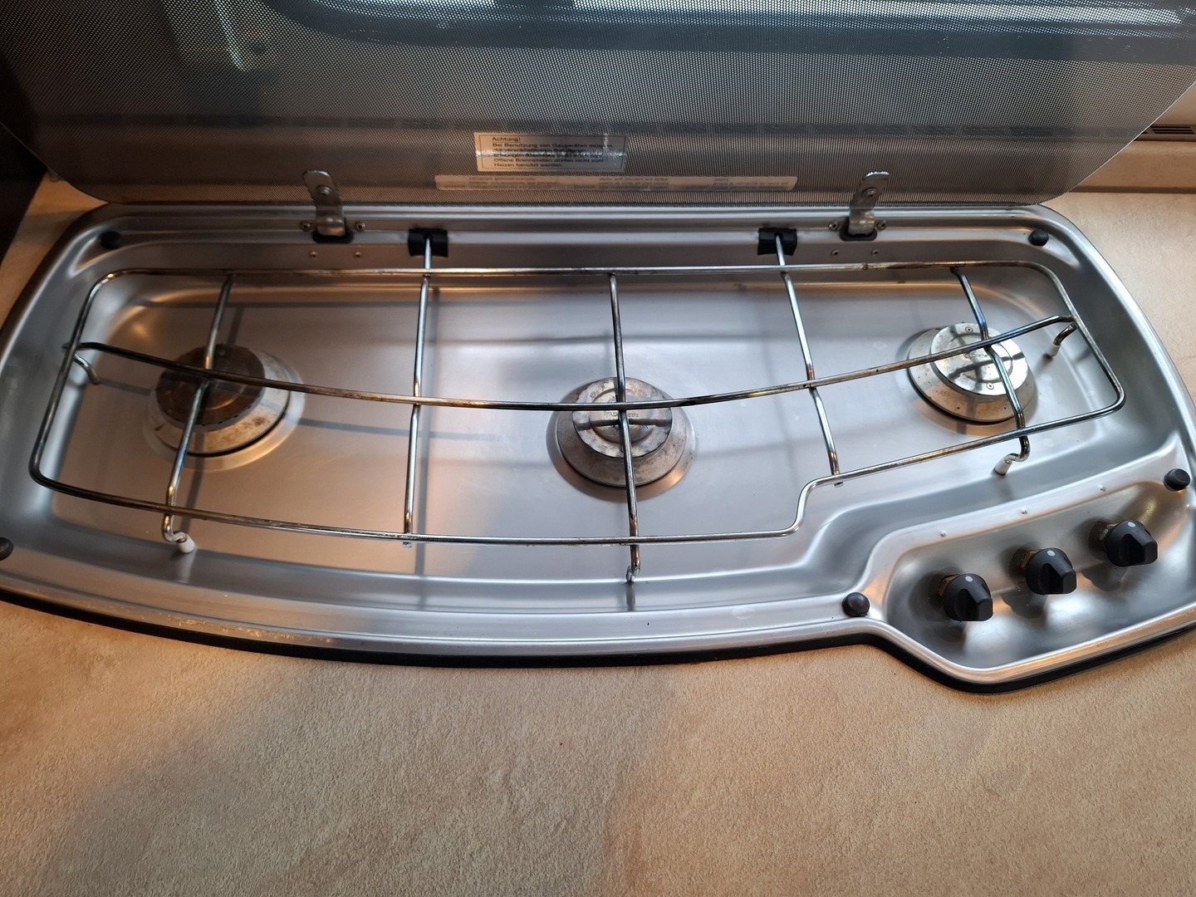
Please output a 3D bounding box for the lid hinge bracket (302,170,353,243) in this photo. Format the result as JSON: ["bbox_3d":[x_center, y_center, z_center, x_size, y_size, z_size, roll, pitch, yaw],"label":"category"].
[{"bbox_3d":[-0.199,-0.178,0.589,0.028,0.041,0.028,-1,57,-4],"label":"lid hinge bracket"}]

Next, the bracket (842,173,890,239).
[{"bbox_3d":[0.207,-0.187,0.619,0.028,0.041,0.028,-1,57,-4],"label":"bracket"}]

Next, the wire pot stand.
[{"bbox_3d":[0.007,-0.043,0.556,0.719,0.029,0.285,-1,57,-4],"label":"wire pot stand"}]

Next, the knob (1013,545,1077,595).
[{"bbox_3d":[0.280,0.076,0.492,0.032,0.026,0.032,-14,101,-12],"label":"knob"}]

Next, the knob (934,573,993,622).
[{"bbox_3d":[0.223,0.091,0.479,0.032,0.026,0.032,-14,101,-12],"label":"knob"}]

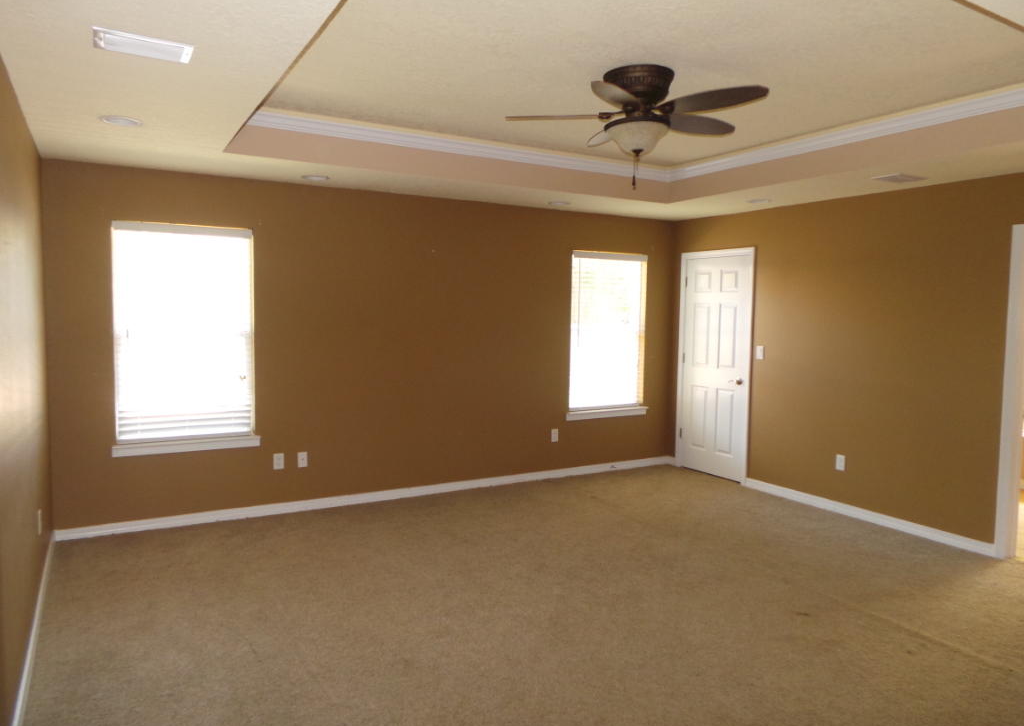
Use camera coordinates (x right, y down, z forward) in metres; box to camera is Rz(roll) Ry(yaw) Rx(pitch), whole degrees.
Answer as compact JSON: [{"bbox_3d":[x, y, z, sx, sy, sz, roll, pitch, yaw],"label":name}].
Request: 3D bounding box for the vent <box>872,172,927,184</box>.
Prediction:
[{"bbox_3d":[2.555,-1.203,4.481,0.315,0.020,0.205,-2,5,-31],"label":"vent"}]

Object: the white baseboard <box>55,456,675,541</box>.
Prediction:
[{"bbox_3d":[-0.679,1.052,5.682,5.220,0.080,0.018,-2,5,-31],"label":"white baseboard"}]

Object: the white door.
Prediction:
[{"bbox_3d":[1.898,0.019,6.424,0.070,2.115,0.876,-2,5,-31],"label":"white door"}]

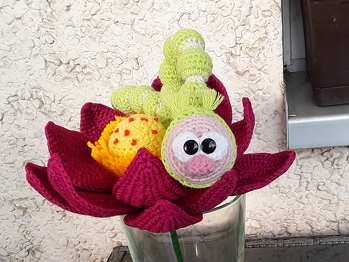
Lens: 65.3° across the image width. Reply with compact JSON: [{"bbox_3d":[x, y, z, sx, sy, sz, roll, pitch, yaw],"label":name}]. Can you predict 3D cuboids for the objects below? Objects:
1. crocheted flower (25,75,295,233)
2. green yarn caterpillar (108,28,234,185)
[{"bbox_3d":[-0.014,0.011,0.285,0.272,0.115,0.225,-5,20,0],"label":"crocheted flower"},{"bbox_3d":[-0.010,-0.025,0.265,0.136,0.145,0.127,-4,15,5],"label":"green yarn caterpillar"}]

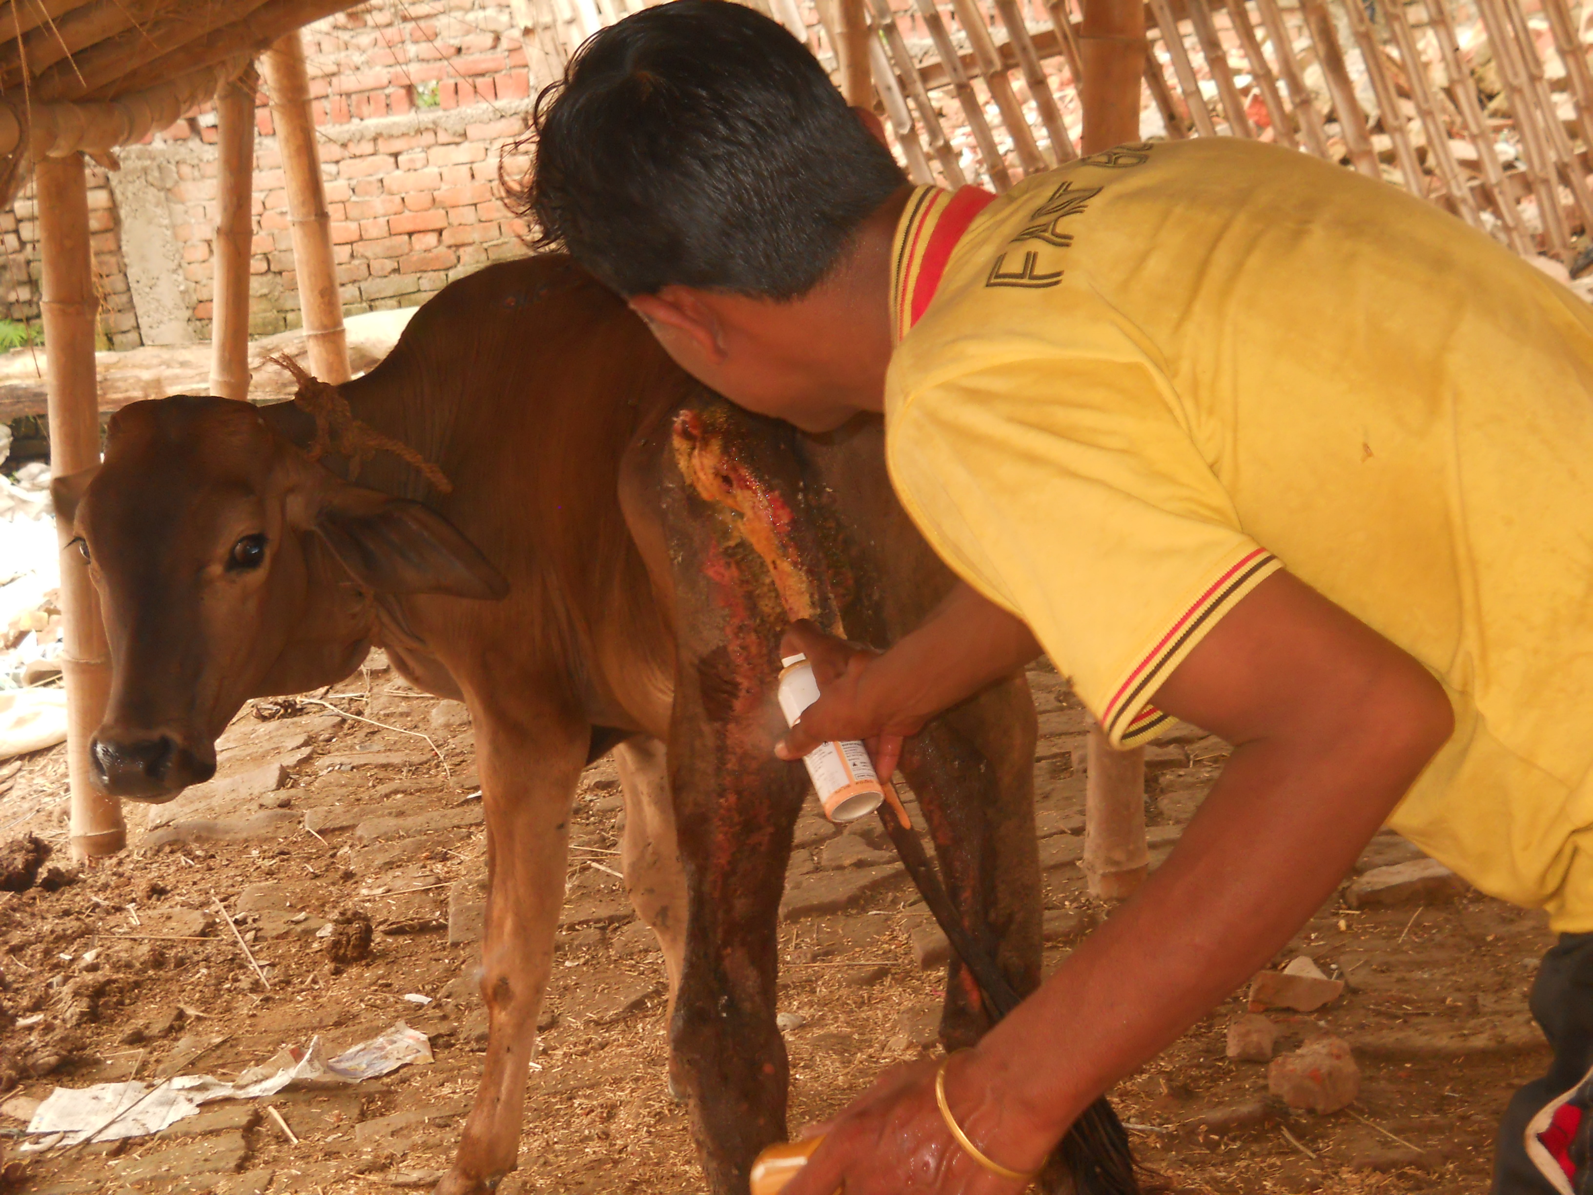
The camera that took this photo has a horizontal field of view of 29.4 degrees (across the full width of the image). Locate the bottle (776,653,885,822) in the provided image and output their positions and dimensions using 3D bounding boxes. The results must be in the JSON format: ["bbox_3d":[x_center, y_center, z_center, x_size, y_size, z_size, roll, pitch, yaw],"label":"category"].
[{"bbox_3d":[0.020,0.095,2.153,0.042,0.131,0.042,-1,-35,-34],"label":"bottle"}]

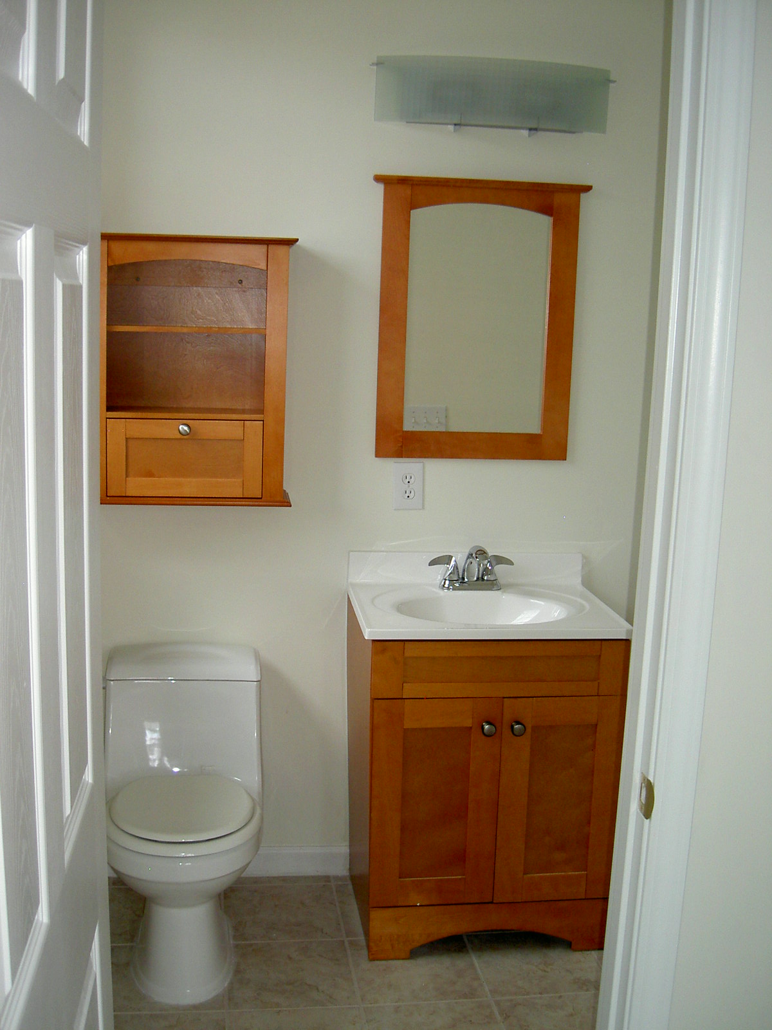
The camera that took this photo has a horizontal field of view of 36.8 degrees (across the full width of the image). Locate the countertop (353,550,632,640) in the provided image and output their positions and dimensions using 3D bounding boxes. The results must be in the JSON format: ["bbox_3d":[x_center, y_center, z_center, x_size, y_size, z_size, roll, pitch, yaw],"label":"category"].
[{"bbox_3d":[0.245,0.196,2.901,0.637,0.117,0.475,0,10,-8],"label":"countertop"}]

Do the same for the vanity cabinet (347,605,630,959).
[{"bbox_3d":[0.230,0.647,2.983,0.610,0.814,0.465,0,10,-8],"label":"vanity cabinet"}]

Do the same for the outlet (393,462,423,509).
[{"bbox_3d":[0.061,-0.077,3.068,0.079,0.125,0.007,0,10,-8],"label":"outlet"}]

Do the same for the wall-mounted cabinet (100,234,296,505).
[{"bbox_3d":[-0.486,-0.354,2.843,0.523,0.639,0.212,0,10,-8],"label":"wall-mounted cabinet"}]

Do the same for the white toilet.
[{"bbox_3d":[-0.489,0.711,2.790,0.392,0.700,0.660,0,10,-8],"label":"white toilet"}]

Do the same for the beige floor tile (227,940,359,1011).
[{"bbox_3d":[-0.224,1.078,2.714,0.300,0.010,0.300,0,10,-8],"label":"beige floor tile"}]

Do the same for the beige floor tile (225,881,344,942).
[{"bbox_3d":[-0.265,1.033,3.008,0.300,0.010,0.300,0,10,-8],"label":"beige floor tile"}]

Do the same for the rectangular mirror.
[{"bbox_3d":[0.238,-0.498,3.001,0.569,0.718,0.045,0,10,-8],"label":"rectangular mirror"}]

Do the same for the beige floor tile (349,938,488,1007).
[{"bbox_3d":[0.070,1.081,2.754,0.300,0.010,0.300,0,10,-8],"label":"beige floor tile"}]

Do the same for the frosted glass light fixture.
[{"bbox_3d":[0.265,-1.036,2.884,0.620,0.170,0.110,0,10,-8],"label":"frosted glass light fixture"}]

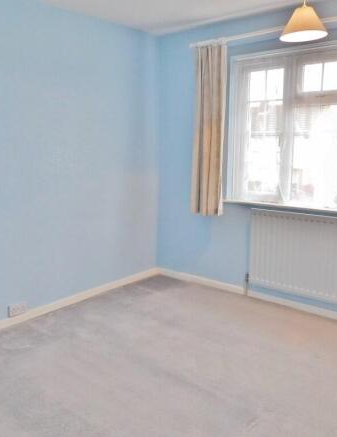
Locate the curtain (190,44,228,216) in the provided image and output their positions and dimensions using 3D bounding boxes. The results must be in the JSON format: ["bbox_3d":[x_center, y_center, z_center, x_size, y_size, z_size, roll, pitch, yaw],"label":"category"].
[{"bbox_3d":[0.348,-0.759,3.609,0.310,1.460,0.120,8,12,38],"label":"curtain"}]

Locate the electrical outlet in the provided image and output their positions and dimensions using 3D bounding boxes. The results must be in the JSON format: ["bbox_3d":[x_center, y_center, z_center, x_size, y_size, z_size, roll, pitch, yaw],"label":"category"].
[{"bbox_3d":[-1.118,0.672,3.009,0.034,0.087,0.146,8,12,38],"label":"electrical outlet"}]

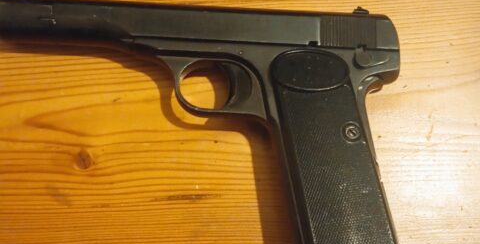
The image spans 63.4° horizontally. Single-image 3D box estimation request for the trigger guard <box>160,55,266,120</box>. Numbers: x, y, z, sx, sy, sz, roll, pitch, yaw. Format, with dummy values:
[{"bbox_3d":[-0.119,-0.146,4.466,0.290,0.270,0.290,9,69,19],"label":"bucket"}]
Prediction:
[{"bbox_3d":[-0.012,-0.015,0.173,0.046,0.013,0.026,3,81,0],"label":"trigger guard"}]

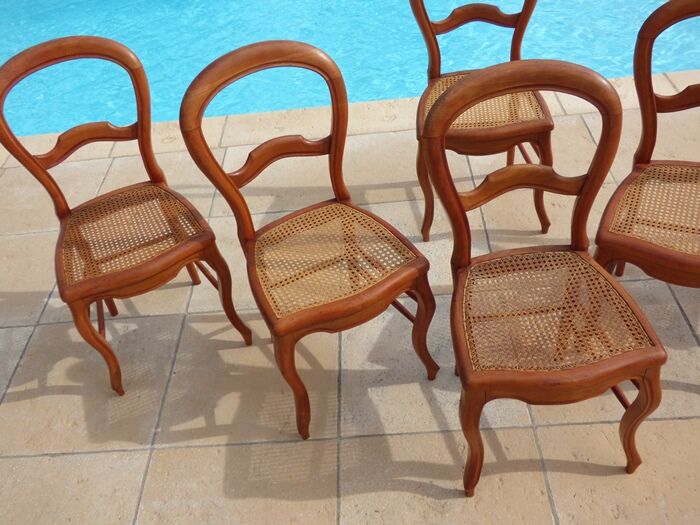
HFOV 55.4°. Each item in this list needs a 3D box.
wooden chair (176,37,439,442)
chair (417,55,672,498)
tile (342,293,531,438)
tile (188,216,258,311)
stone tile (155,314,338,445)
[{"bbox_3d":[-0.082,-0.051,1.702,0.441,0.885,0.485,-23,44,-16],"label":"wooden chair"},{"bbox_3d":[0.423,0.066,1.497,0.441,0.885,0.485,-8,42,0],"label":"chair"},{"bbox_3d":[0.228,0.290,1.964,0.502,0.030,0.502,-4,42,4],"label":"tile"},{"bbox_3d":[-0.284,-0.012,2.377,0.502,0.030,0.502,-4,42,4],"label":"tile"},{"bbox_3d":[-0.283,0.330,1.997,0.502,0.030,0.502,-4,42,4],"label":"stone tile"}]

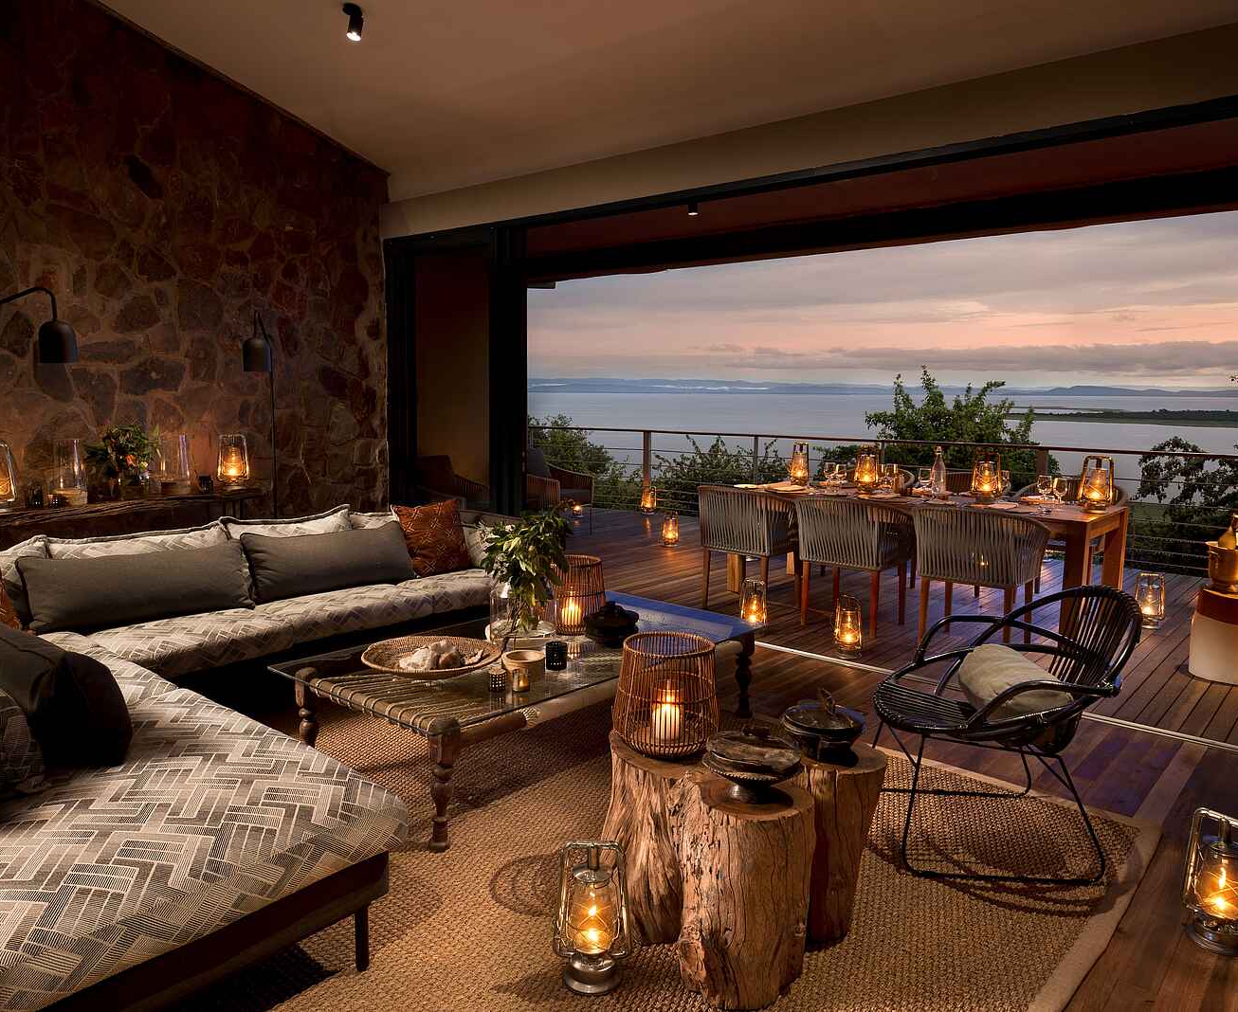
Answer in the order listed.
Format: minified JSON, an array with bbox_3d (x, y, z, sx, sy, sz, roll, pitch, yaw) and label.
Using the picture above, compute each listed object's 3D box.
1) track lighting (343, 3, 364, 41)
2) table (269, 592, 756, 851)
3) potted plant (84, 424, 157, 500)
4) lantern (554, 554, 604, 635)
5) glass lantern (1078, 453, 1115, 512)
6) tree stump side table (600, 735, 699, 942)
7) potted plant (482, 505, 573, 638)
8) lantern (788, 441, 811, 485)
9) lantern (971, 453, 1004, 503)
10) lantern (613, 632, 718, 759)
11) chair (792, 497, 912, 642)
[{"bbox_3d":[-1.420,-2.566,4.720,0.091,0.173,0.091,7,10,41],"label":"track lighting"},{"bbox_3d":[-0.358,0.782,3.732,1.015,0.418,1.786,7,10,41],"label":"table"},{"bbox_3d":[-2.903,-0.262,5.166,0.365,0.436,0.396,7,10,41],"label":"potted plant"},{"bbox_3d":[-0.179,0.391,3.914,0.225,0.310,0.225,1,7,-3],"label":"lantern"},{"bbox_3d":[2.962,-0.138,5.475,0.175,0.335,0.140,5,8,28],"label":"glass lantern"},{"bbox_3d":[0.125,0.907,2.435,0.330,0.470,0.320,1,7,3],"label":"tree stump side table"},{"bbox_3d":[-0.404,0.295,3.804,0.380,0.520,0.360,0,7,-6],"label":"potted plant"},{"bbox_3d":[1.380,-0.325,6.755,0.175,0.335,0.140,2,7,11],"label":"lantern"},{"bbox_3d":[2.373,-0.193,5.684,0.178,0.335,0.147,-1,8,-8],"label":"lantern"},{"bbox_3d":[0.133,0.524,2.491,0.288,0.280,0.288,1,7,3],"label":"lantern"},{"bbox_3d":[1.502,0.359,5.606,0.560,0.795,0.570,7,9,41],"label":"chair"}]

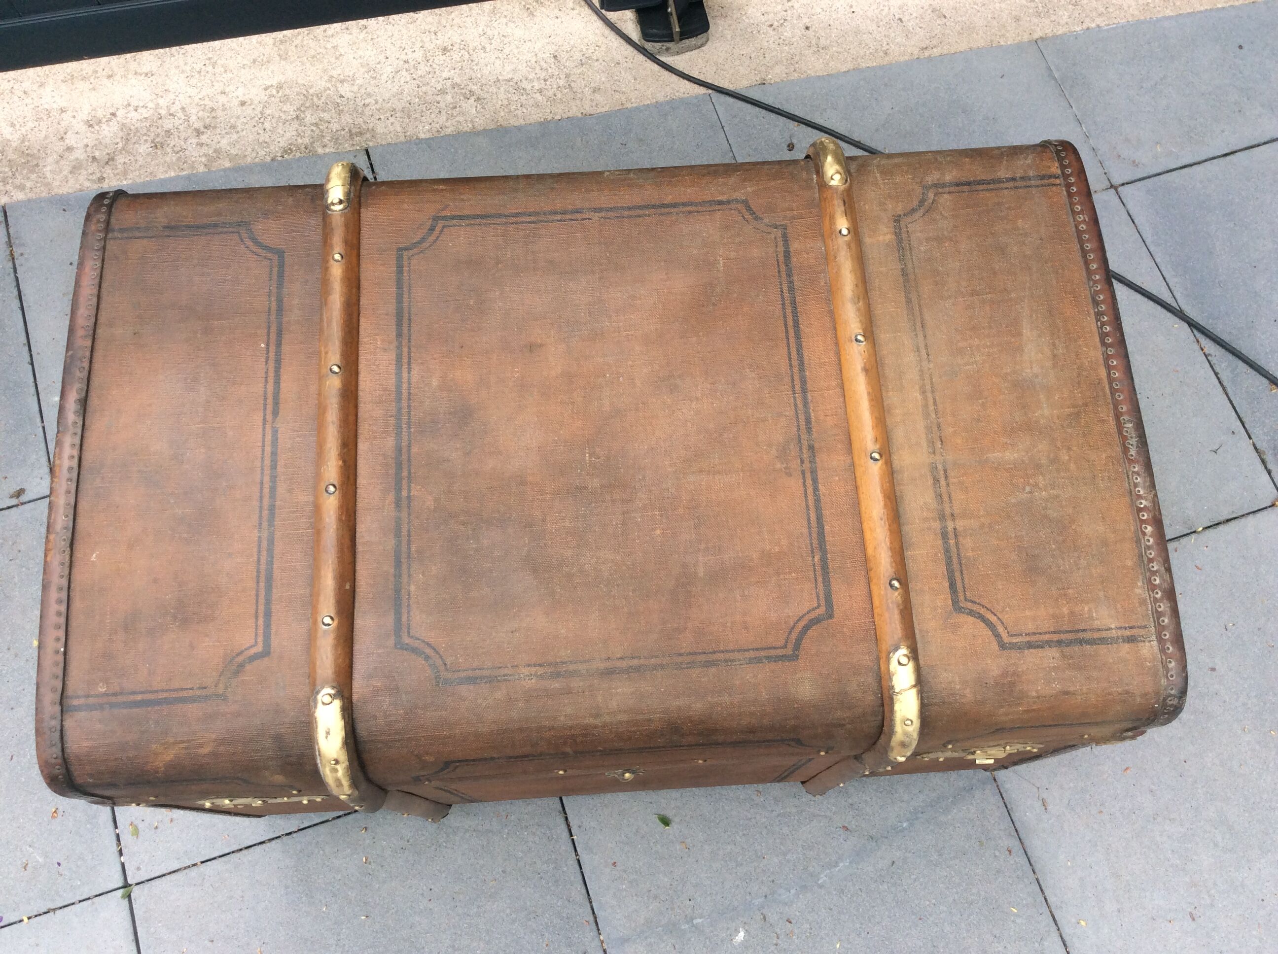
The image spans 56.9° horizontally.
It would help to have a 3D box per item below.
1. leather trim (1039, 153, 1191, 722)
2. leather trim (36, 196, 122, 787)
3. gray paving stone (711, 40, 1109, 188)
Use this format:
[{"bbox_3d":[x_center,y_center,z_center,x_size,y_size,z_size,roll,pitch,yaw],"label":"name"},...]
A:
[{"bbox_3d":[0.414,-0.043,1.073,0.025,0.122,0.528,-3,71,-2],"label":"leather trim"},{"bbox_3d":[-0.469,-0.001,1.040,0.025,0.122,0.528,-3,71,-2],"label":"leather trim"},{"bbox_3d":[0.400,-0.490,1.760,0.510,0.040,0.328,-17,72,-7],"label":"gray paving stone"}]

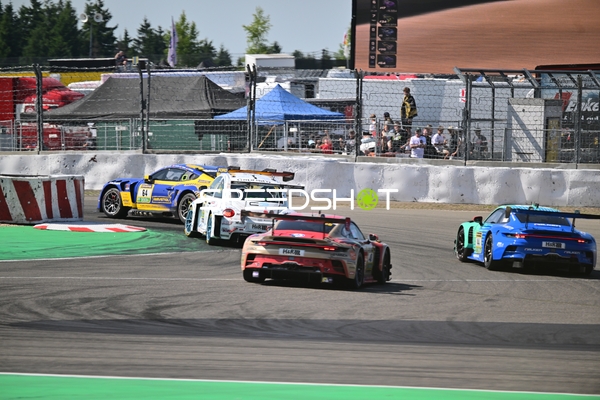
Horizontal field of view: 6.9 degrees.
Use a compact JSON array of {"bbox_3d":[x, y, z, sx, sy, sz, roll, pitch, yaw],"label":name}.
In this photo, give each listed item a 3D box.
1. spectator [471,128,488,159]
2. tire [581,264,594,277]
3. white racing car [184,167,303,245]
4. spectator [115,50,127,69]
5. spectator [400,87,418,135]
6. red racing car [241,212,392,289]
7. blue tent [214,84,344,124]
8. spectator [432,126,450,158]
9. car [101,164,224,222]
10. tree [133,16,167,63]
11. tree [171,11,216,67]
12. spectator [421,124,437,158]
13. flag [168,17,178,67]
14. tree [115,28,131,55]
[{"bbox_3d":[5.421,-1.555,151.000,0.550,1.250,0.600,0,1,14],"label":"spectator"},{"bbox_3d":[5.444,1.108,95.500,0.310,0.710,0.710,2,2,-12],"label":"tire"},{"bbox_3d":[-1.116,0.177,102.202,1.930,1.380,4.250,2,2,-10],"label":"white racing car"},{"bbox_3d":[-9.222,-7.173,258.000,0.650,1.120,0.500,1,1,37],"label":"spectator"},{"bbox_3d":[3.340,-2.577,152.500,0.550,1.740,0.400,1,1,30],"label":"spectator"},{"bbox_3d":[0.288,0.829,87.300,2.030,1.250,4.600,3,2,11],"label":"red racing car"},{"bbox_3d":[-0.650,-2.109,161.000,3.000,3.200,3.000,1,2,41],"label":"blue tent"},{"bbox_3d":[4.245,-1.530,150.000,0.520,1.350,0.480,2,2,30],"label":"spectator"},{"bbox_3d":[-2.400,-0.125,110.424,2.050,1.280,4.920,1,3,-40],"label":"car"},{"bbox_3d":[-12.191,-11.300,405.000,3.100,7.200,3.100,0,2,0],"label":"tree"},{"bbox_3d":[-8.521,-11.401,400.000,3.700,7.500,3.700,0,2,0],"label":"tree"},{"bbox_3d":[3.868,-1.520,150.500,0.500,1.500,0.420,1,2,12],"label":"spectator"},{"bbox_3d":[-6.629,-8.149,262.000,0.600,3.100,0.120,0,1,-12],"label":"flag"},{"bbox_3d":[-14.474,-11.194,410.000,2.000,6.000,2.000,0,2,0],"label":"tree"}]

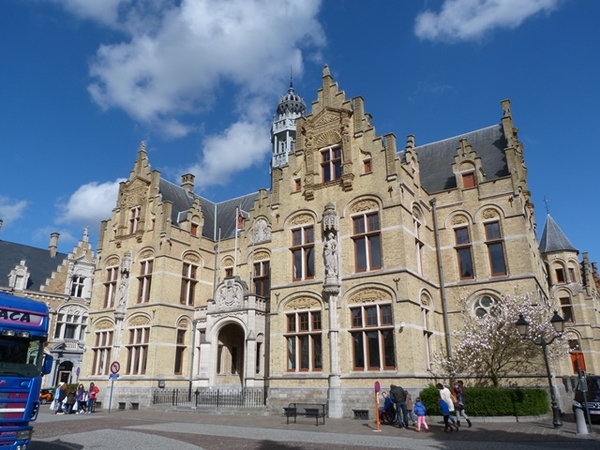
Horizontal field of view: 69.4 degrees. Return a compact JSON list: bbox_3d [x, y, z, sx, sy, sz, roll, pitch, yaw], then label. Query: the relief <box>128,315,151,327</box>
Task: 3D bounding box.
[{"bbox_3d":[-11.271,6.755,30.450,2.300,0.780,0.150,-13,-23,32],"label":"relief"}]

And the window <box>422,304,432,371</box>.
[{"bbox_3d":[6.255,5.608,21.317,0.255,2.958,1.244,-13,-23,31],"label":"window"}]

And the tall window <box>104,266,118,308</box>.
[{"bbox_3d":[-14.798,4.836,33.816,1.500,3.200,0.250,-13,-23,32],"label":"tall window"}]

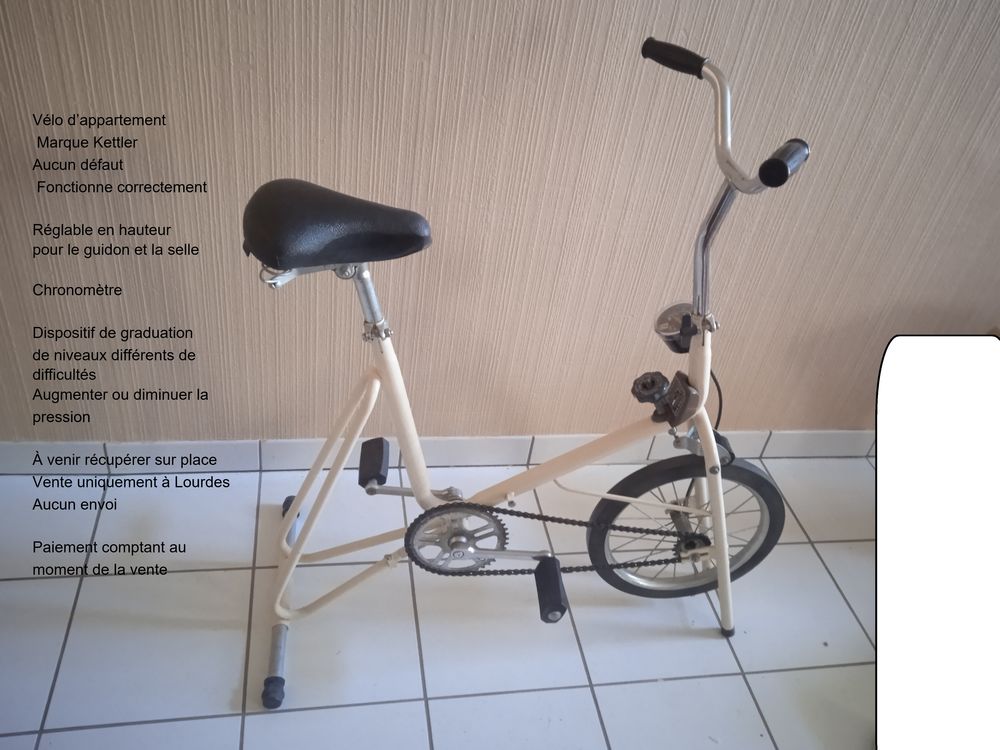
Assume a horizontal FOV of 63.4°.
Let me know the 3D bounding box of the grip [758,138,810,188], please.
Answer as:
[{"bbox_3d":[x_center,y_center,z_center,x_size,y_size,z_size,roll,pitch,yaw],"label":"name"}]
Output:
[{"bbox_3d":[0.307,-0.228,0.870,0.031,0.031,0.101,26,38,20],"label":"grip"}]

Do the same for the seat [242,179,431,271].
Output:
[{"bbox_3d":[-0.213,-0.195,1.067,0.255,0.092,0.200,3,38,-9],"label":"seat"}]

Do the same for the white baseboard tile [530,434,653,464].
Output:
[{"bbox_3d":[0.224,0.176,1.929,0.300,0.082,0.010,0,38,-13],"label":"white baseboard tile"}]

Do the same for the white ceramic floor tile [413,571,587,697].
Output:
[{"bbox_3d":[-0.008,0.477,1.564,0.300,0.010,0.300,0,38,-13],"label":"white ceramic floor tile"}]

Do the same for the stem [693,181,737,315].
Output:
[{"bbox_3d":[0.298,-0.178,1.140,0.050,0.215,0.027,3,38,-9],"label":"stem"}]

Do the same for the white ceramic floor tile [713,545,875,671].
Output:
[{"bbox_3d":[0.584,0.476,1.688,0.300,0.010,0.300,0,38,-13],"label":"white ceramic floor tile"}]

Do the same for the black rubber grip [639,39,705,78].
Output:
[{"bbox_3d":[0.246,-0.446,1.138,0.101,0.031,0.031,32,42,23],"label":"black rubber grip"}]

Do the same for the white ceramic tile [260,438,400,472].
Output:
[{"bbox_3d":[-0.371,0.174,1.794,0.300,0.082,0.010,0,38,-13],"label":"white ceramic tile"}]

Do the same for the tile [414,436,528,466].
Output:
[{"bbox_3d":[-0.074,0.175,1.861,0.300,0.082,0.010,0,38,-13],"label":"tile"}]

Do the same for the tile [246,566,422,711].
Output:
[{"bbox_3d":[-0.305,0.476,1.497,0.300,0.010,0.300,0,38,-13],"label":"tile"}]

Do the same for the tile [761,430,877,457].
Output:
[{"bbox_3d":[0.813,0.176,2.051,0.300,0.090,0.010,0,38,-13],"label":"tile"}]

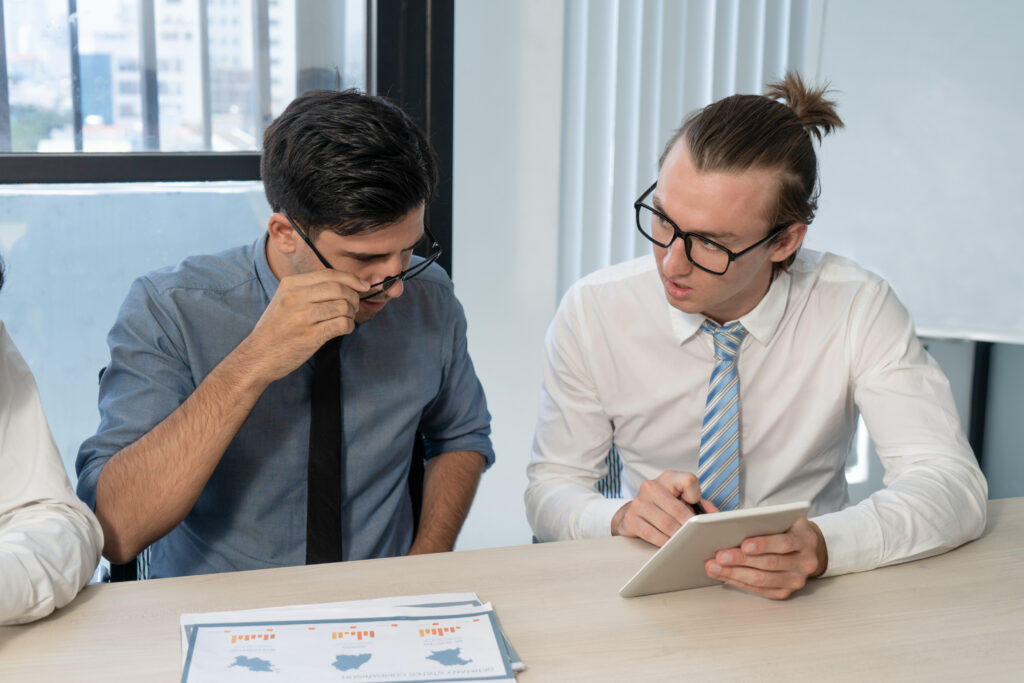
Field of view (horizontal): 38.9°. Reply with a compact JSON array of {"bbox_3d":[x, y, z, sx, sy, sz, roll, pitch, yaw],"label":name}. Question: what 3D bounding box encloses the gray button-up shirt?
[{"bbox_3d":[-0.270,0.098,1.699,0.470,0.450,0.310,-3,11,-20],"label":"gray button-up shirt"}]

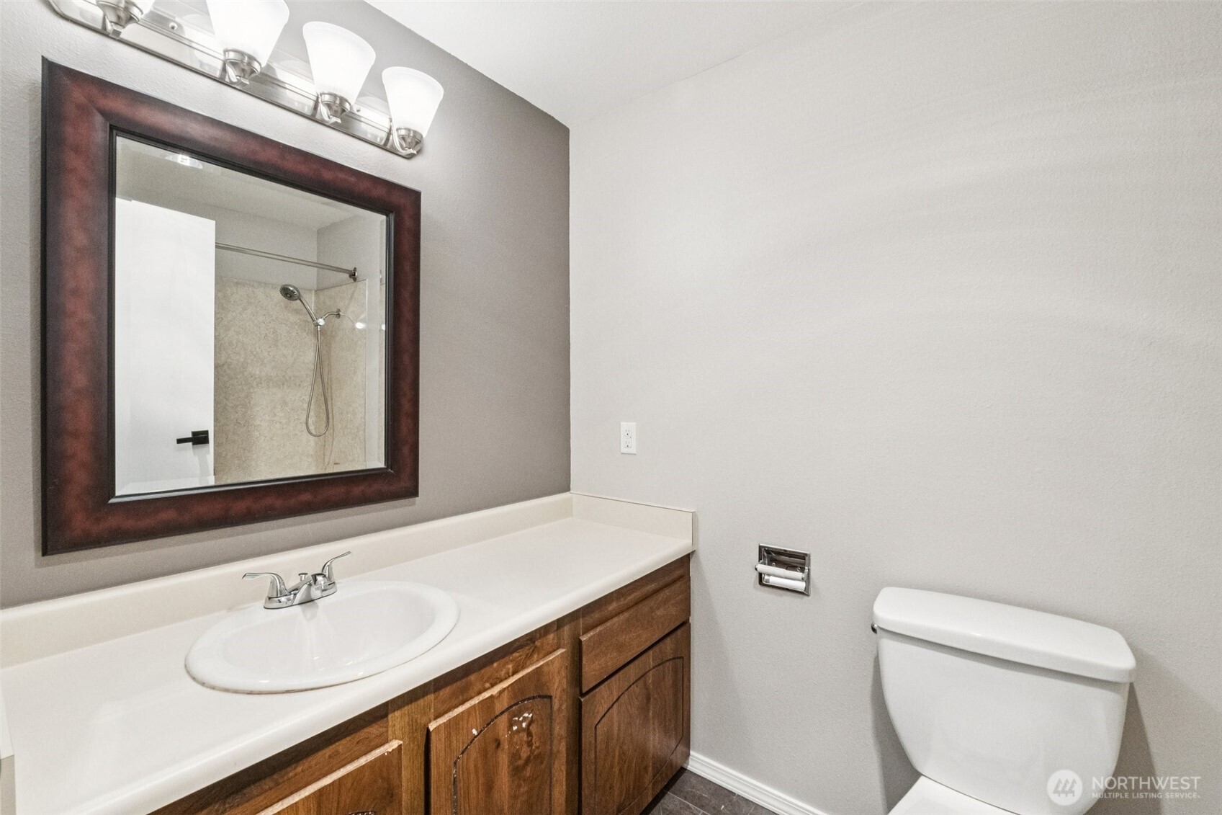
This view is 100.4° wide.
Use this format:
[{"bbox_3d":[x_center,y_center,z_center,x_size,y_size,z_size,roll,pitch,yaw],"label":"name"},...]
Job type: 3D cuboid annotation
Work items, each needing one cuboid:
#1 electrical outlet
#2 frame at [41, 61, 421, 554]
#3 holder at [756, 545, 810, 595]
[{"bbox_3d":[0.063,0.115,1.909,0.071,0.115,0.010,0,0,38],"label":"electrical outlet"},{"bbox_3d":[-0.821,-0.187,1.240,0.035,0.912,0.757,0,0,38],"label":"frame"},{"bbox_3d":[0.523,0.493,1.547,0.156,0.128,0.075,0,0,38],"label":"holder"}]

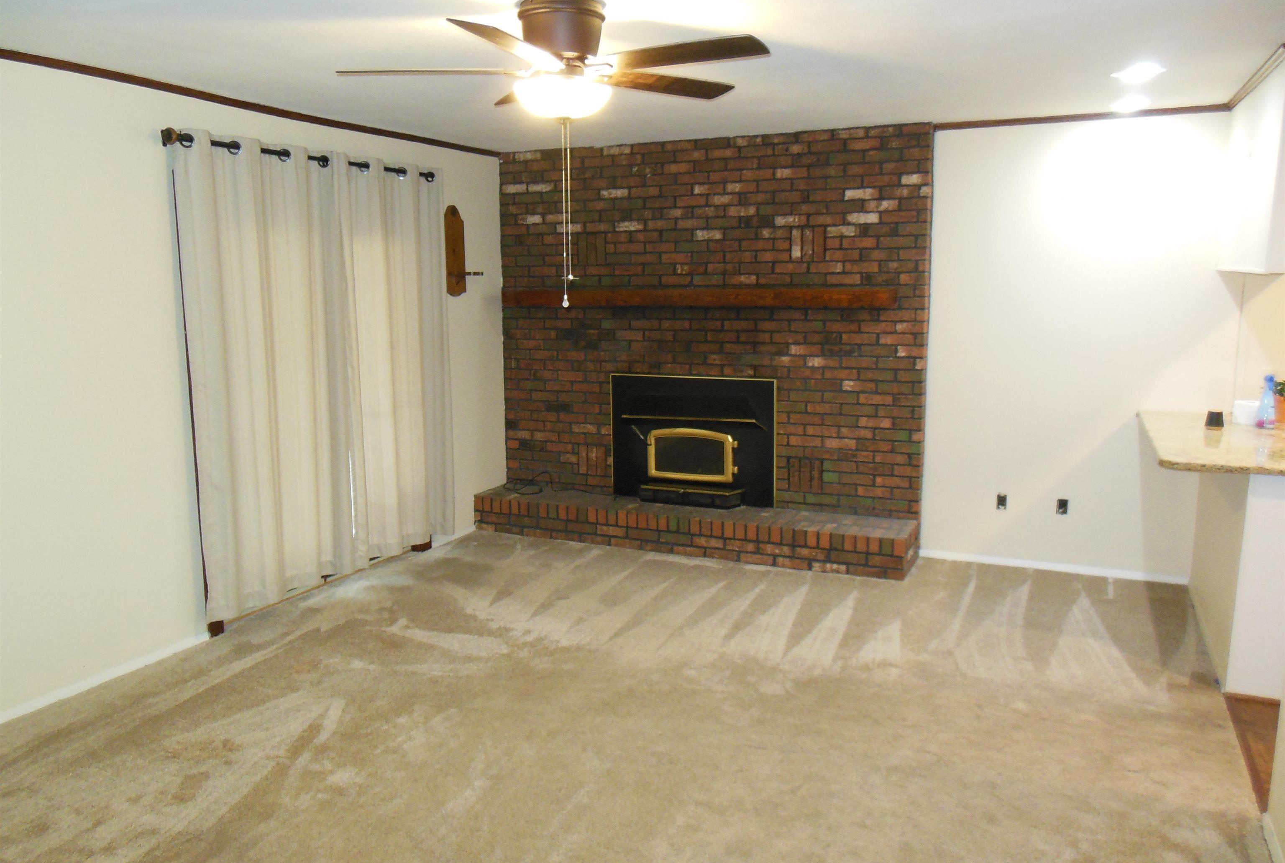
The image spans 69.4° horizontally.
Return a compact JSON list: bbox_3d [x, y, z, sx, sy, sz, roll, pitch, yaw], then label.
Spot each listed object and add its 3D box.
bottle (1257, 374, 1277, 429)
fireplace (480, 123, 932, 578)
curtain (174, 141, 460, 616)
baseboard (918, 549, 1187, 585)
[{"bbox_3d":[2.903,-0.141,4.314,0.080,0.245,0.080,4,10,25],"label":"bottle"},{"bbox_3d":[0.249,-0.511,5.580,2.759,2.440,0.474,4,10,25],"label":"fireplace"},{"bbox_3d":[-1.563,-0.327,4.787,0.110,2.145,1.750,4,10,25],"label":"curtain"},{"bbox_3d":[2.241,0.752,5.156,1.360,0.048,0.018,4,10,25],"label":"baseboard"}]

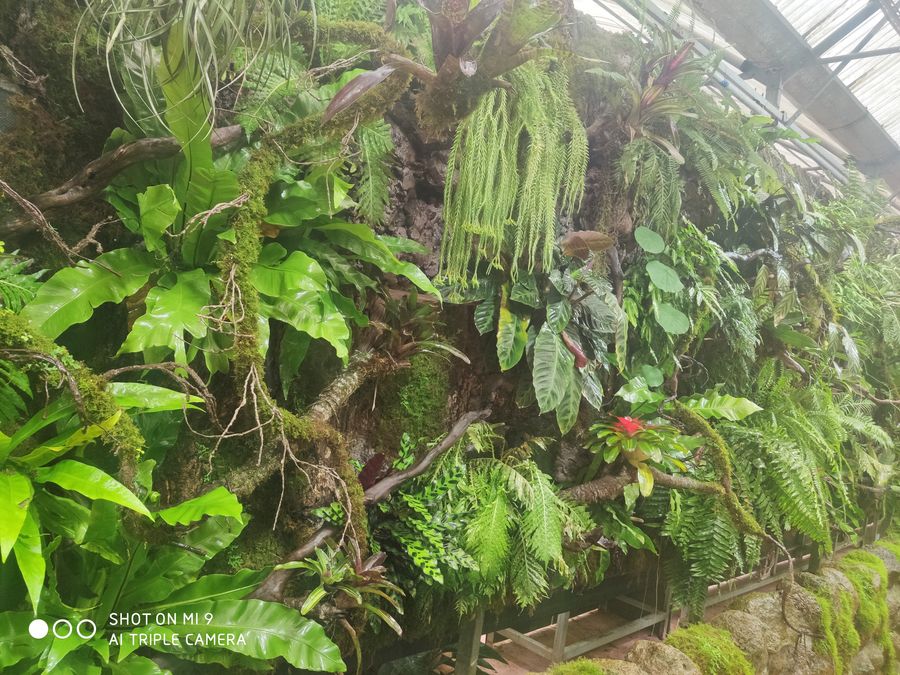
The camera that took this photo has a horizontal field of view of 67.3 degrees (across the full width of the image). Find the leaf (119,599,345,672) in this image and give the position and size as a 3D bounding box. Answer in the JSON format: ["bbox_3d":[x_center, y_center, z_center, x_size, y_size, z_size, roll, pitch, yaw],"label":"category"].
[{"bbox_3d":[-0.517,0.705,1.600,0.500,0.140,0.190,7,-5,-14],"label":"leaf"}]

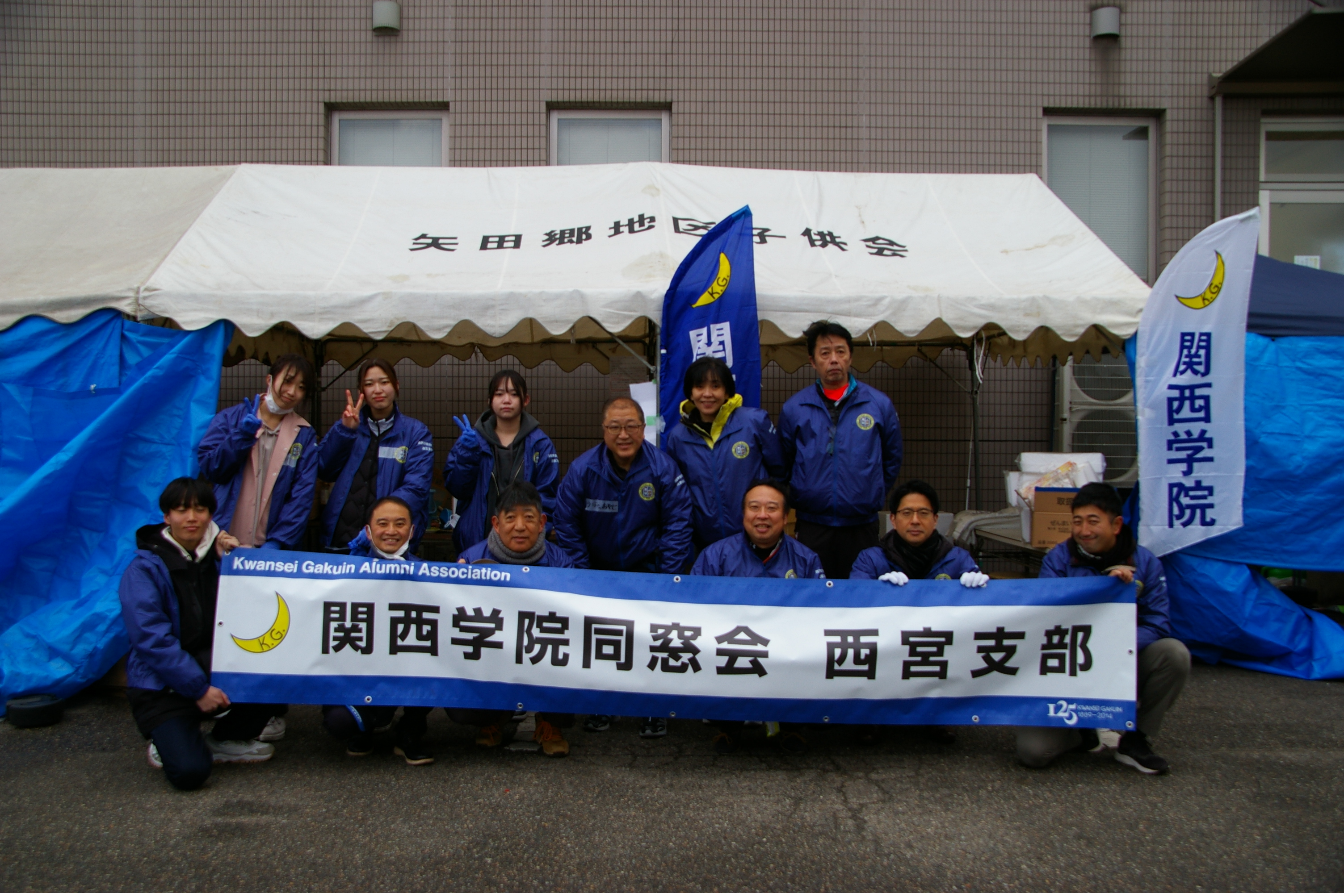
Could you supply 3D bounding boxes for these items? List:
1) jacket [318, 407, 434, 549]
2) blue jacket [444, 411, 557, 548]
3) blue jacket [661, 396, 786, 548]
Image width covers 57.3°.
[{"bbox_3d":[-1.280,0.152,5.330,0.500,0.660,0.370,0,0,-6],"label":"jacket"},{"bbox_3d":[-0.745,0.168,5.380,0.500,0.650,0.360,0,0,-5],"label":"blue jacket"},{"bbox_3d":[0.215,0.120,5.200,0.520,0.660,0.340,0,0,5],"label":"blue jacket"}]

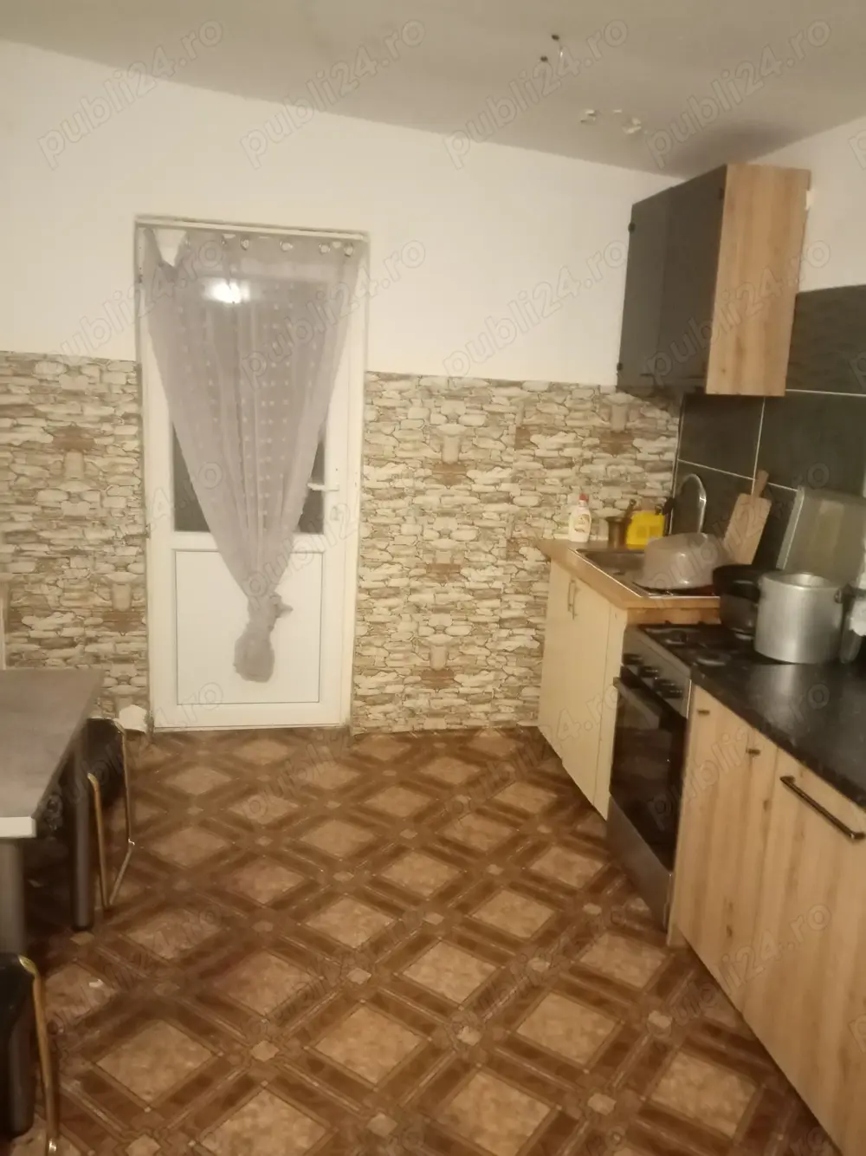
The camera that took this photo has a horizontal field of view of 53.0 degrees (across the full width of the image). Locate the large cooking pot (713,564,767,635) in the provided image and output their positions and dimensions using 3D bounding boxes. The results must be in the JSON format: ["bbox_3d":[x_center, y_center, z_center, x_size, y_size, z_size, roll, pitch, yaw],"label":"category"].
[{"bbox_3d":[1.039,0.077,2.777,0.275,0.191,0.275,2,12,-1],"label":"large cooking pot"}]

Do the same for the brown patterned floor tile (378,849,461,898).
[{"bbox_3d":[-0.043,0.969,2.837,0.188,0.010,0.188,11,15,33],"label":"brown patterned floor tile"}]

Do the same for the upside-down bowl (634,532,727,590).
[{"bbox_3d":[0.902,-0.068,3.115,0.335,0.147,0.335,2,12,0],"label":"upside-down bowl"}]

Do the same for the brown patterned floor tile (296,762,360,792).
[{"bbox_3d":[-0.403,0.777,3.393,0.176,0.010,0.176,11,15,34],"label":"brown patterned floor tile"}]

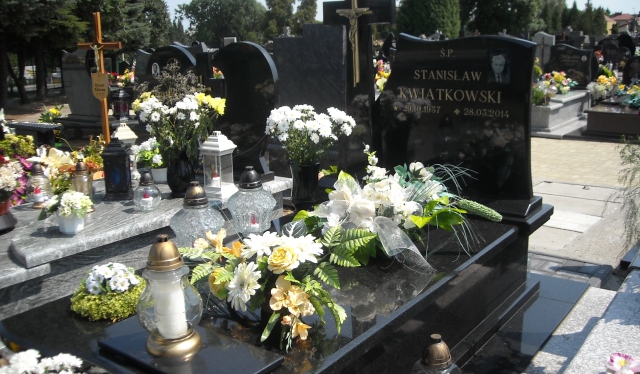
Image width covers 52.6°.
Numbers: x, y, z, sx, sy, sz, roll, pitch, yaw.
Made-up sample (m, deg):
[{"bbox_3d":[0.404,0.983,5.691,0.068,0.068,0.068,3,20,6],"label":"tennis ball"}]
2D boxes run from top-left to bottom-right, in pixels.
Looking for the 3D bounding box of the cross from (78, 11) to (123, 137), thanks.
[{"bbox_3d":[-1.735,-0.766,5.239,0.580,1.250,0.060,8,16,35],"label":"cross"}]

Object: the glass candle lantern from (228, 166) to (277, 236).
[{"bbox_3d":[-0.309,0.071,2.837,0.214,0.314,0.214,-3,13,-6],"label":"glass candle lantern"}]

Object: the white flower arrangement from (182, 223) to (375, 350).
[{"bbox_3d":[-0.125,0.272,1.965,0.540,0.300,0.400,-3,13,-4],"label":"white flower arrangement"}]

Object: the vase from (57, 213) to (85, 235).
[{"bbox_3d":[-1.047,0.146,2.707,0.110,0.090,0.110,-5,13,-21],"label":"vase"}]

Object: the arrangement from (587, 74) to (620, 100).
[{"bbox_3d":[4.644,-1.646,10.600,0.500,0.400,0.420,8,14,33],"label":"arrangement"}]

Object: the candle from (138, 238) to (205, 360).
[{"bbox_3d":[-0.398,0.282,1.702,0.175,0.320,0.175,-3,12,-14],"label":"candle"}]

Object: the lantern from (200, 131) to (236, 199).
[{"bbox_3d":[-0.534,-0.119,3.369,0.145,0.335,0.145,8,14,33],"label":"lantern"}]

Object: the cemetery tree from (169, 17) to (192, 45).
[{"bbox_3d":[-16.168,-17.090,74.732,2.780,5.050,2.780,-2,12,-12],"label":"cemetery tree"}]

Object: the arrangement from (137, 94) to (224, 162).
[{"bbox_3d":[-0.745,-0.310,3.430,0.450,0.360,0.400,-3,12,-12],"label":"arrangement"}]

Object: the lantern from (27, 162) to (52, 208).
[{"bbox_3d":[-1.380,-0.014,3.162,0.110,0.215,0.110,-5,13,-23],"label":"lantern"}]

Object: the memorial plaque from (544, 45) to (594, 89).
[{"bbox_3d":[4.292,-2.094,11.200,0.820,0.760,0.120,8,14,33],"label":"memorial plaque"}]

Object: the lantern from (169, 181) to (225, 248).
[{"bbox_3d":[-0.494,0.138,2.573,0.218,0.312,0.218,-4,13,-11],"label":"lantern"}]

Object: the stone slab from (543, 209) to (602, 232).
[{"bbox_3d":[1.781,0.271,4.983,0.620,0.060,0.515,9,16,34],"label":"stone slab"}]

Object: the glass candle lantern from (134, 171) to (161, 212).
[{"bbox_3d":[-0.833,0.016,3.105,0.130,0.180,0.130,-3,12,-15],"label":"glass candle lantern"}]

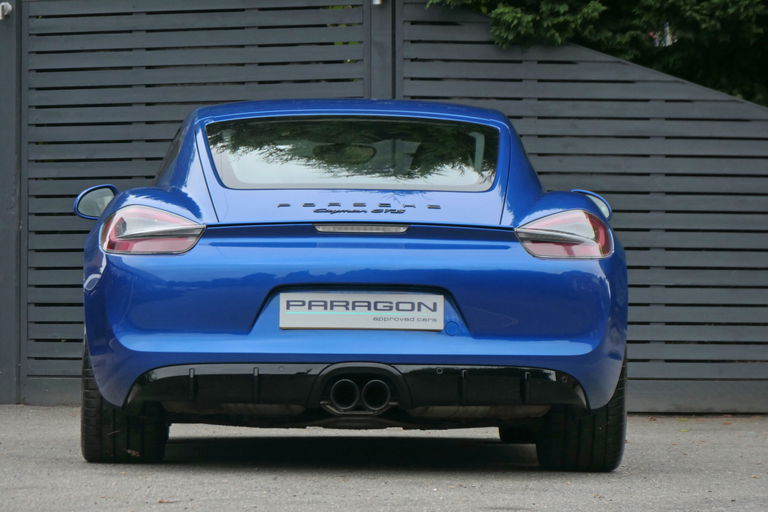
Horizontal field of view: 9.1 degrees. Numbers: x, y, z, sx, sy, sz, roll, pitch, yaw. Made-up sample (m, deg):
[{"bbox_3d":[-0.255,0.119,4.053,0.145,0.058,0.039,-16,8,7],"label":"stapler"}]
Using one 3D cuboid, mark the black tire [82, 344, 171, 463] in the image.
[{"bbox_3d":[-0.869,0.340,16.096,0.275,0.690,0.690,0,0,-2],"label":"black tire"}]

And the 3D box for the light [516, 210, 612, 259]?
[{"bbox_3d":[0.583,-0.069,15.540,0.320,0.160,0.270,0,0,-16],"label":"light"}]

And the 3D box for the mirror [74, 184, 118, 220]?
[{"bbox_3d":[-1.024,-0.197,17.753,0.220,0.145,0.140,0,0,-2],"label":"mirror"}]

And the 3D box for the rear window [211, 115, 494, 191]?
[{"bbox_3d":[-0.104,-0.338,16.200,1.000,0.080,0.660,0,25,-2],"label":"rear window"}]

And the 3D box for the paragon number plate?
[{"bbox_3d":[-0.068,0.175,15.270,0.520,0.117,0.020,0,0,-2],"label":"paragon number plate"}]

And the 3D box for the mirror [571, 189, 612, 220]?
[{"bbox_3d":[0.729,-0.188,17.807,0.220,0.145,0.140,0,0,-2],"label":"mirror"}]

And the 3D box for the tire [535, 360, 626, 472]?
[{"bbox_3d":[0.666,0.373,16.143,0.275,0.690,0.690,0,0,-2],"label":"tire"}]

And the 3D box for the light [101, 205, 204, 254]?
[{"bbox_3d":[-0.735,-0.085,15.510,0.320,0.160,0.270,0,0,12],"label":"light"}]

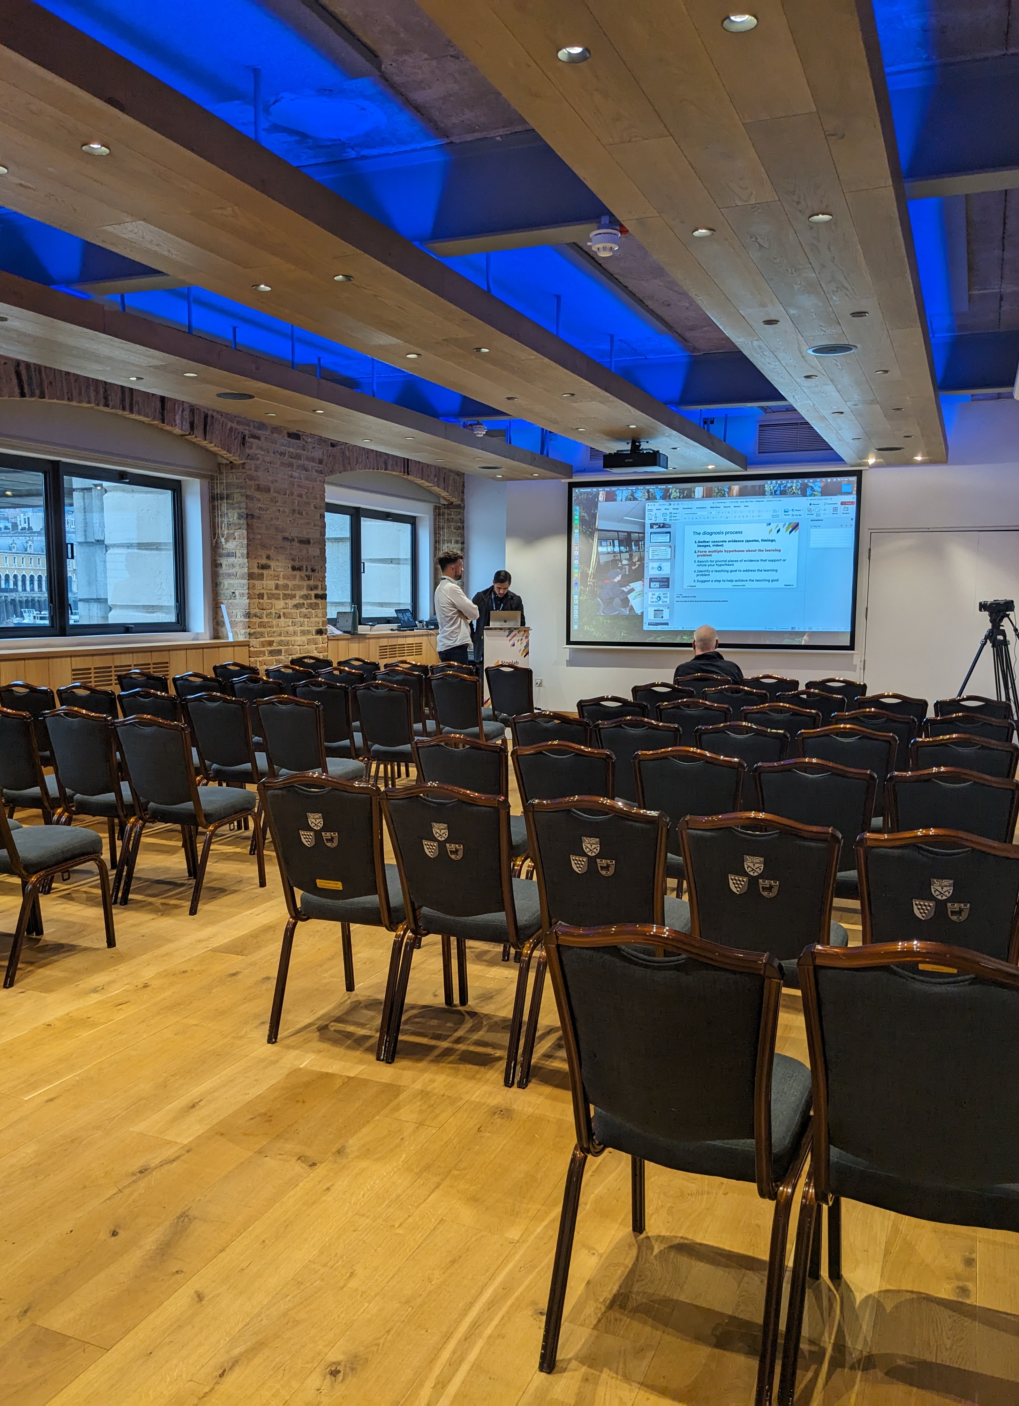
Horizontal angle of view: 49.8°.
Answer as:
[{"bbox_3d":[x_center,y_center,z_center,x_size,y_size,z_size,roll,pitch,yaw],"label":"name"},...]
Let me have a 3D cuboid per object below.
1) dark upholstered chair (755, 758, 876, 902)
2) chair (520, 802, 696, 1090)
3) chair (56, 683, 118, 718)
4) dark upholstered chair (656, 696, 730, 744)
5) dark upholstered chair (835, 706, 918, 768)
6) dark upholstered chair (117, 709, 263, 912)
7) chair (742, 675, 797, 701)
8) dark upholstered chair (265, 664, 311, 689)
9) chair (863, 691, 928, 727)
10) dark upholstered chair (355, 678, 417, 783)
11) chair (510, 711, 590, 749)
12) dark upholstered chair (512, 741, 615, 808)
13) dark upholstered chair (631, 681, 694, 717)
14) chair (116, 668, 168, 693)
[{"bbox_3d":[1.147,0.612,4.056,0.434,0.897,0.575,3,6,22],"label":"dark upholstered chair"},{"bbox_3d":[0.350,0.697,3.414,0.447,0.920,0.601,3,6,22],"label":"chair"},{"bbox_3d":[-2.360,0.316,6.644,0.434,0.897,0.575,3,6,19],"label":"chair"},{"bbox_3d":[1.098,0.396,6.234,0.439,0.902,0.584,3,6,23],"label":"dark upholstered chair"},{"bbox_3d":[1.984,0.464,5.954,0.447,0.920,0.601,3,6,23],"label":"dark upholstered chair"},{"bbox_3d":[-1.556,0.488,5.353,0.439,0.941,0.604,3,6,22],"label":"dark upholstered chair"},{"bbox_3d":[2.022,0.226,8.347,0.447,0.920,0.601,3,6,23],"label":"chair"},{"bbox_3d":[-1.586,0.147,8.693,0.447,0.920,0.601,3,6,22],"label":"dark upholstered chair"},{"bbox_3d":[2.374,0.356,6.813,0.439,0.902,0.584,3,6,23],"label":"chair"},{"bbox_3d":[-0.709,0.288,7.131,0.439,0.902,0.584,3,6,21],"label":"dark upholstered chair"},{"bbox_3d":[0.301,0.463,5.463,0.434,0.897,0.575,3,6,23],"label":"chair"},{"bbox_3d":[0.308,0.585,4.575,0.439,0.941,0.604,3,6,22],"label":"dark upholstered chair"},{"bbox_3d":[1.124,0.304,7.544,0.439,0.941,0.604,3,6,23],"label":"dark upholstered chair"},{"bbox_3d":[-2.463,0.210,7.950,0.447,0.920,0.601,3,6,21],"label":"chair"}]

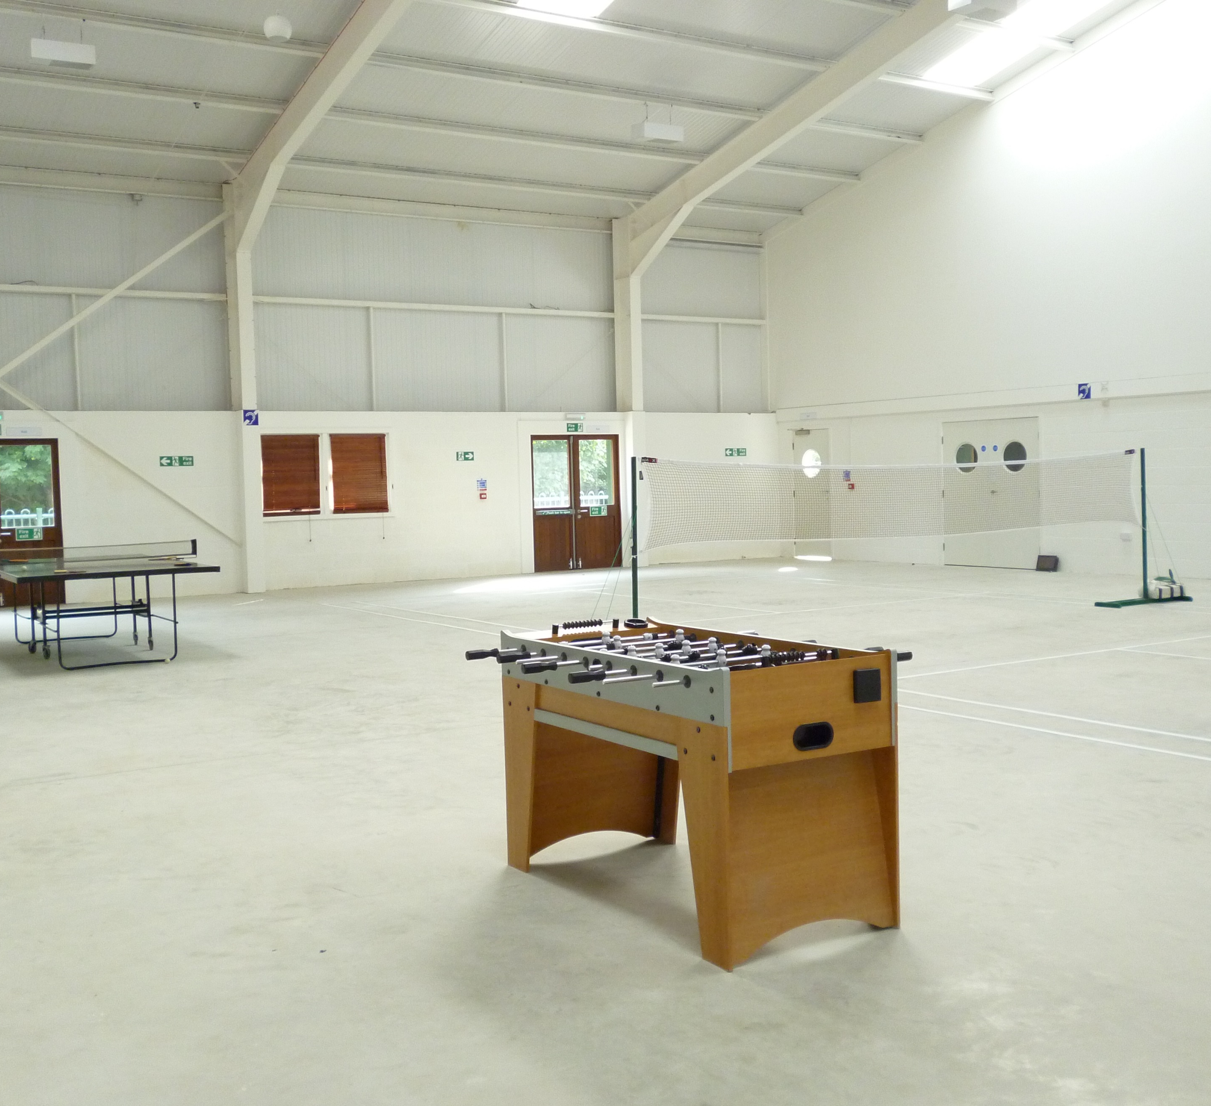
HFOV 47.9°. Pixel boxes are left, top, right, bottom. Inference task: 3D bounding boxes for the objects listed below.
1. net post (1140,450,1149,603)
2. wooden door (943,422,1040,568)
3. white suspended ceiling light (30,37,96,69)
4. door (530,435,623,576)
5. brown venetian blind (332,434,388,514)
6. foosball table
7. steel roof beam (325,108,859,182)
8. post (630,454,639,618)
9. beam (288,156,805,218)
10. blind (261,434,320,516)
[{"bbox_3d":[5.611,-0.304,14.166,0.045,1.560,0.045,-3,4,-31],"label":"net post"},{"bbox_3d":[5.376,-0.818,18.981,0.070,2.055,1.750,-3,4,-32],"label":"wooden door"},{"bbox_3d":[-5.409,-4.944,13.559,0.590,0.185,0.300,-3,4,-31],"label":"white suspended ceiling light"},{"bbox_3d":[-0.435,-0.762,20.666,1.535,2.035,0.080,-3,4,-31],"label":"door"},{"bbox_3d":[-3.390,-1.092,18.836,0.800,1.090,0.050,-3,4,-31],"label":"brown venetian blind"},{"bbox_3d":[0.259,0.712,4.549,1.080,0.875,1.320,-3,4,-32],"label":"foosball table"},{"bbox_3d":[0.053,-5.483,18.413,8.900,0.140,0.070,-3,4,-31],"label":"steel roof beam"},{"bbox_3d":[0.236,0.008,10.947,0.045,1.560,0.045,-3,4,-31],"label":"post"},{"bbox_3d":[-0.624,-5.235,19.558,8.900,0.140,0.070,-3,4,-31],"label":"beam"},{"bbox_3d":[-4.215,-1.042,18.337,0.800,1.090,0.050,-3,4,-31],"label":"blind"}]

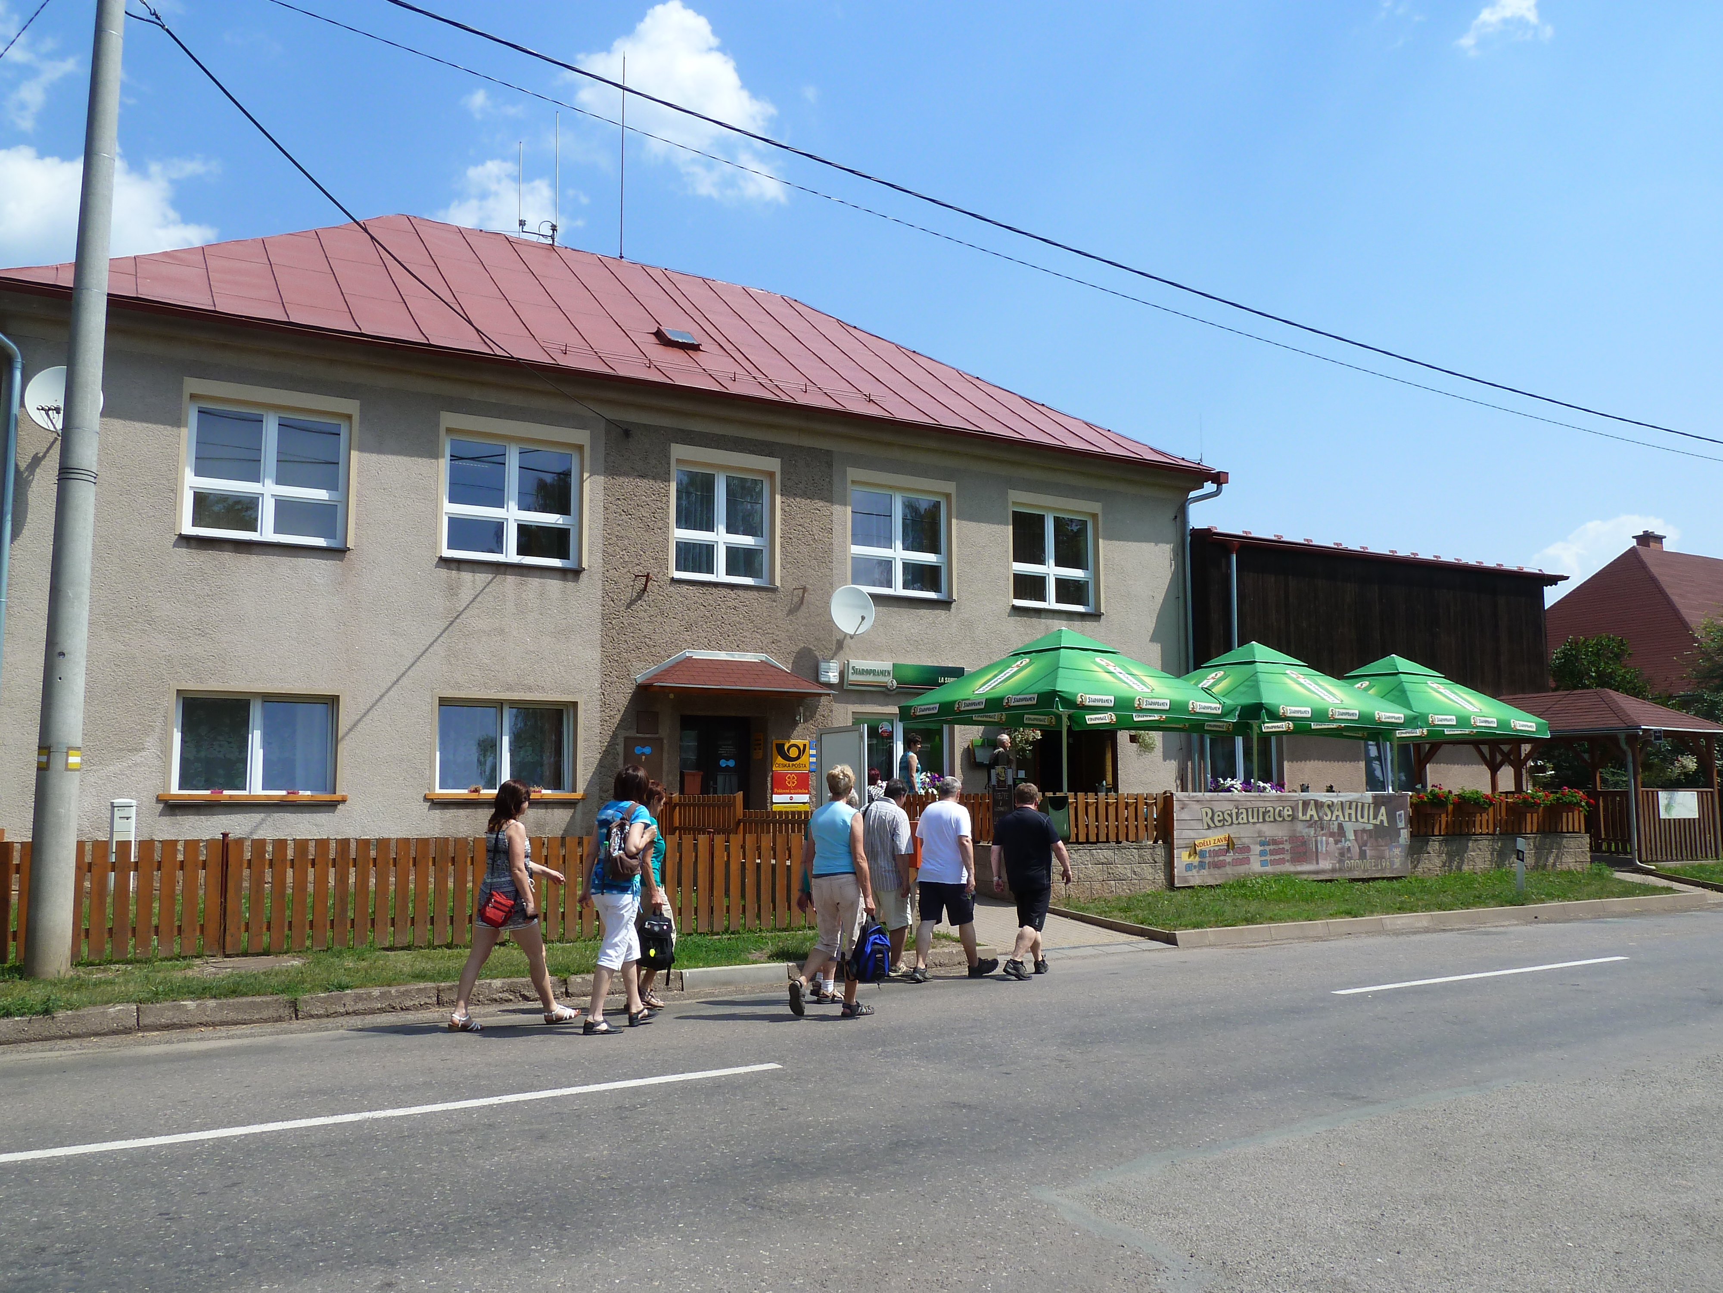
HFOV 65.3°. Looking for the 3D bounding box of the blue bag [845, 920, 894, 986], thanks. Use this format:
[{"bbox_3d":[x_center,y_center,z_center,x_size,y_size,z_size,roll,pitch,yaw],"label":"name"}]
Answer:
[{"bbox_3d":[0.056,2.115,9.300,0.220,0.460,0.290,-3,-7,30],"label":"blue bag"}]

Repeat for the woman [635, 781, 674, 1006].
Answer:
[{"bbox_3d":[-1.530,1.819,9.933,0.500,1.669,0.500,4,-7,-32],"label":"woman"}]

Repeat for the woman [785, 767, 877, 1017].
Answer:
[{"bbox_3d":[-0.186,1.687,9.336,0.530,1.731,0.620,-4,-7,36],"label":"woman"}]

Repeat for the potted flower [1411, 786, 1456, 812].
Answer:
[{"bbox_3d":[8.726,2.330,20.500,0.680,0.420,0.300,4,-7,-31],"label":"potted flower"}]

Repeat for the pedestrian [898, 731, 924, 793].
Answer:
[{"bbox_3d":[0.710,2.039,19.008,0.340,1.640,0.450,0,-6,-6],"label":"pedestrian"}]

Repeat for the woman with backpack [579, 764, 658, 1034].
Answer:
[{"bbox_3d":[-1.569,1.640,8.836,0.530,1.724,0.560,-5,-8,44],"label":"woman with backpack"}]

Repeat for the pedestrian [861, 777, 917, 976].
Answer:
[{"bbox_3d":[0.259,2.023,11.936,0.550,1.731,0.480,-5,-8,44],"label":"pedestrian"}]

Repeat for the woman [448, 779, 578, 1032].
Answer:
[{"bbox_3d":[-2.328,1.697,8.909,0.820,1.620,0.500,3,-7,-25],"label":"woman"}]

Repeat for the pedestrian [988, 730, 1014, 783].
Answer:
[{"bbox_3d":[2.138,2.199,20.403,0.360,1.720,0.500,2,-7,-17],"label":"pedestrian"}]

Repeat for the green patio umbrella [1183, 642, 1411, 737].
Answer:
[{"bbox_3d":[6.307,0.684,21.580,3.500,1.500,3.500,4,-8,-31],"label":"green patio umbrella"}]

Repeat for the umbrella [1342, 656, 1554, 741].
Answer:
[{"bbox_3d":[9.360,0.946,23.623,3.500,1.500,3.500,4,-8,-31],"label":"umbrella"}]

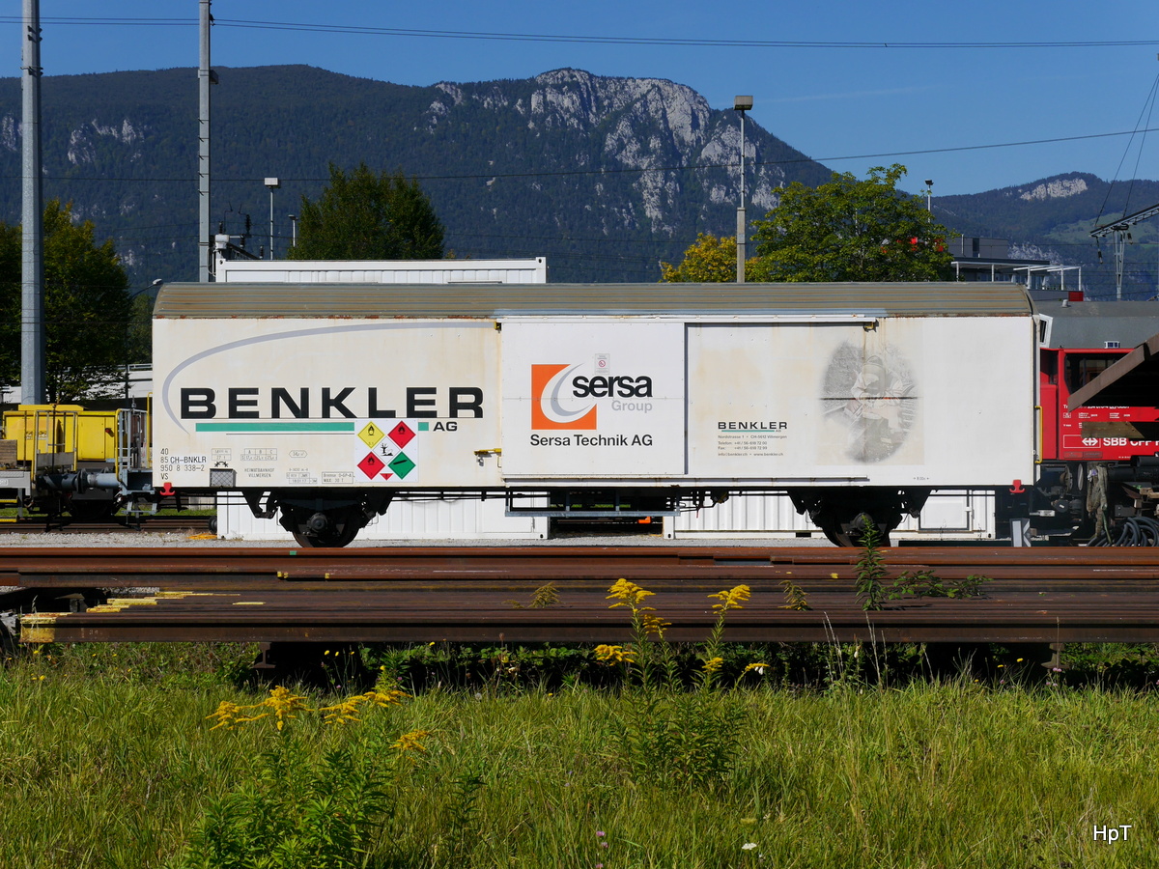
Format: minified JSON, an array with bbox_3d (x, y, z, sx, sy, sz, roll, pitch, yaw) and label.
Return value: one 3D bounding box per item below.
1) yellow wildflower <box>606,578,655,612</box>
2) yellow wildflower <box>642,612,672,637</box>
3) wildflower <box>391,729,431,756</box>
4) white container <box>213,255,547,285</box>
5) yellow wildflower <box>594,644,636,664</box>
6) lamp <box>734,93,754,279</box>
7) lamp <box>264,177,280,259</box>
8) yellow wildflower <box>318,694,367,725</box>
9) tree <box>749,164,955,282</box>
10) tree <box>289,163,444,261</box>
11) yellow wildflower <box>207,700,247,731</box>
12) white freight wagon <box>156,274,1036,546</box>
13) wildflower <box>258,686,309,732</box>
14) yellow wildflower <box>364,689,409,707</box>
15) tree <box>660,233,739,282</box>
[{"bbox_3d":[0.221,0.701,10.800,0.220,0.152,0.190,0,-1,0],"label":"yellow wildflower"},{"bbox_3d":[0.316,0.785,10.200,0.119,0.103,0.115,0,0,0],"label":"yellow wildflower"},{"bbox_3d":[-0.578,1.055,8.500,0.140,0.095,0.125,0,-1,0],"label":"wildflower"},{"bbox_3d":[-3.651,-1.956,46.720,6.060,2.590,2.440,0,-1,0],"label":"white container"},{"bbox_3d":[0.142,0.887,10.000,0.172,0.086,0.150,0,0,0],"label":"yellow wildflower"},{"bbox_3d":[4.335,-3.481,66.000,0.500,11.120,0.500,0,-1,0],"label":"lamp"},{"bbox_3d":[-9.933,-3.100,80.000,0.480,10.400,0.700,0,0,0],"label":"lamp"},{"bbox_3d":[-0.817,0.946,8.500,0.166,0.100,0.135,0,-1,0],"label":"yellow wildflower"},{"bbox_3d":[7.654,-2.800,70.000,6.000,9.650,6.000,0,0,0],"label":"tree"},{"bbox_3d":[-7.461,-3.658,88.000,6.000,11.860,6.000,0,-1,0],"label":"tree"},{"bbox_3d":[-1.200,0.951,8.400,0.138,0.105,0.130,0,0,0],"label":"yellow wildflower"},{"bbox_3d":[0.124,-0.243,37.400,13.100,4.077,2.800,0,-1,0],"label":"white freight wagon"},{"bbox_3d":[-1.004,0.932,8.400,0.177,0.157,0.165,0,0,0],"label":"wildflower"},{"bbox_3d":[-0.677,0.924,8.700,0.163,0.068,0.140,0,0,0],"label":"yellow wildflower"},{"bbox_3d":[3.938,-2.066,78.000,5.000,8.500,5.000,0,-1,0],"label":"tree"}]

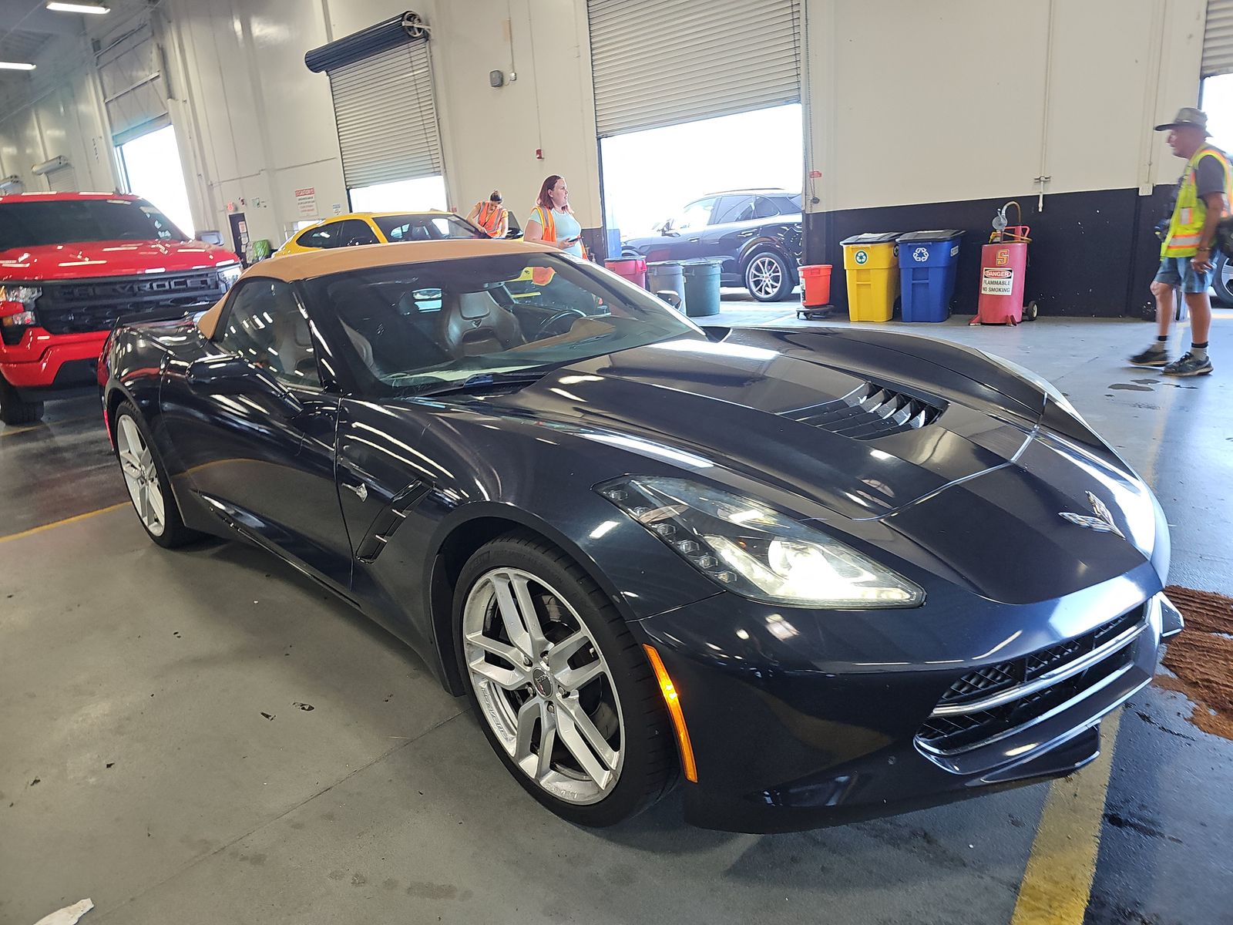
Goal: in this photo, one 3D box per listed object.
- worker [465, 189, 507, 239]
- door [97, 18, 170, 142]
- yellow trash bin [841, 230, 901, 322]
[{"bbox_3d":[-1.510,-2.679,10.777,0.550,1.680,0.450,0,16,15],"label":"worker"},{"bbox_3d":[-12.652,-9.807,21.375,3.800,2.400,0.100,10,21,40],"label":"door"},{"bbox_3d":[3.116,-2.190,9.720,0.600,0.950,0.720,10,21,42],"label":"yellow trash bin"}]

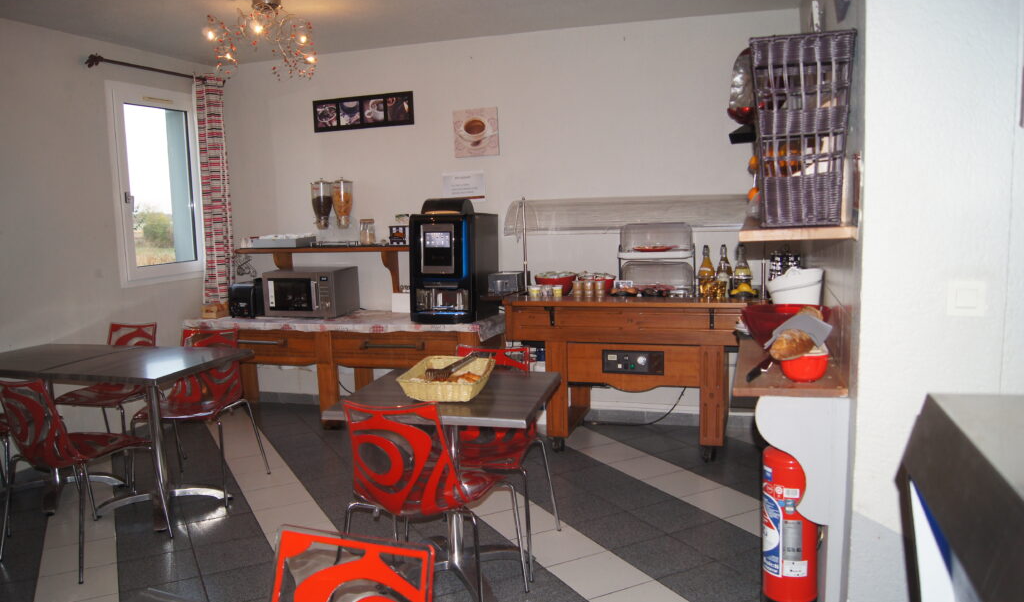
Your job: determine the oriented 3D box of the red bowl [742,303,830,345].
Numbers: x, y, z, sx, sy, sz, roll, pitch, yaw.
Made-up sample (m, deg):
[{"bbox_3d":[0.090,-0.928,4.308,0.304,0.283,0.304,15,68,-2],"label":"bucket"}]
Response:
[{"bbox_3d":[0.852,0.101,2.387,0.285,0.148,0.285,0,7,17],"label":"red bowl"}]

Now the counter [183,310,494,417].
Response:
[{"bbox_3d":[-1.145,0.472,5.303,2.150,0.725,0.560,0,7,17],"label":"counter"}]

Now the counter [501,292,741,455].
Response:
[{"bbox_3d":[0.748,0.406,4.483,1.450,0.870,0.660,1,7,18],"label":"counter"}]

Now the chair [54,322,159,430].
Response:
[{"bbox_3d":[-2.308,0.568,4.456,0.530,0.810,0.570,0,7,17],"label":"chair"}]

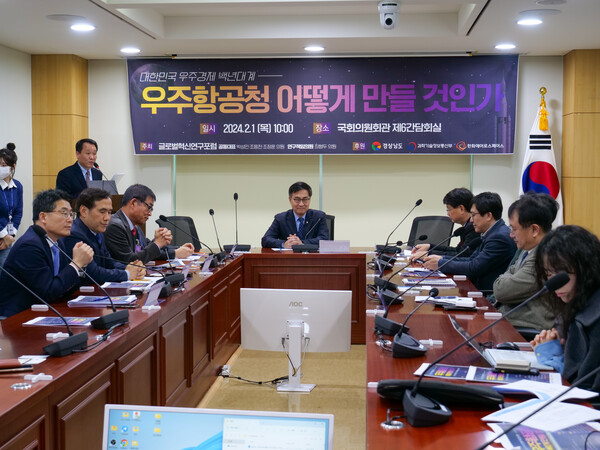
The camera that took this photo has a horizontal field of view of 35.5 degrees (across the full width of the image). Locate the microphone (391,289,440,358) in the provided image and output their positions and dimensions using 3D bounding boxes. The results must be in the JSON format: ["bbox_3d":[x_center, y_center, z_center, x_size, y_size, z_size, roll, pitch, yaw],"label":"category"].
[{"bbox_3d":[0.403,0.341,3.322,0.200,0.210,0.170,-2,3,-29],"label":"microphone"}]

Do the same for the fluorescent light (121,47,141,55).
[{"bbox_3d":[-1.608,-1.652,8.812,0.180,0.040,0.180,0,4,4],"label":"fluorescent light"}]

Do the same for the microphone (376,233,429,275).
[{"bbox_3d":[0.723,0.172,6.609,0.380,0.260,0.220,-1,4,-17],"label":"microphone"}]

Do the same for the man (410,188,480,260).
[{"bbox_3d":[1.177,0.351,7.220,0.680,1.264,0.500,0,4,1],"label":"man"}]

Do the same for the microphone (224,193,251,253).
[{"bbox_3d":[-0.522,-0.021,7.841,0.210,0.480,0.300,0,4,4],"label":"microphone"}]

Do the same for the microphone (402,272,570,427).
[{"bbox_3d":[0.471,0.314,2.373,0.410,0.365,0.145,0,3,2],"label":"microphone"}]

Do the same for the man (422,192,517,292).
[{"bbox_3d":[1.070,0.405,5.939,0.660,1.230,0.500,0,3,4],"label":"man"}]

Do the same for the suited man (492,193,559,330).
[{"bbox_3d":[0.994,0.484,4.142,0.660,1.260,0.520,0,3,1],"label":"suited man"}]

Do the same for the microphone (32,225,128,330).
[{"bbox_3d":[-0.990,0.221,4.253,0.410,0.450,0.210,1,4,24],"label":"microphone"}]

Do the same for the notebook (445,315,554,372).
[{"bbox_3d":[0.655,0.388,3.106,0.310,0.138,0.320,0,3,7],"label":"notebook"}]

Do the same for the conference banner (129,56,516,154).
[{"bbox_3d":[0.230,-1.195,9.357,3.910,0.980,0.020,0,3,4],"label":"conference banner"}]

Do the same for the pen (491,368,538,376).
[{"bbox_3d":[0.666,0.456,2.893,0.143,0.014,0.014,1,3,19],"label":"pen"}]

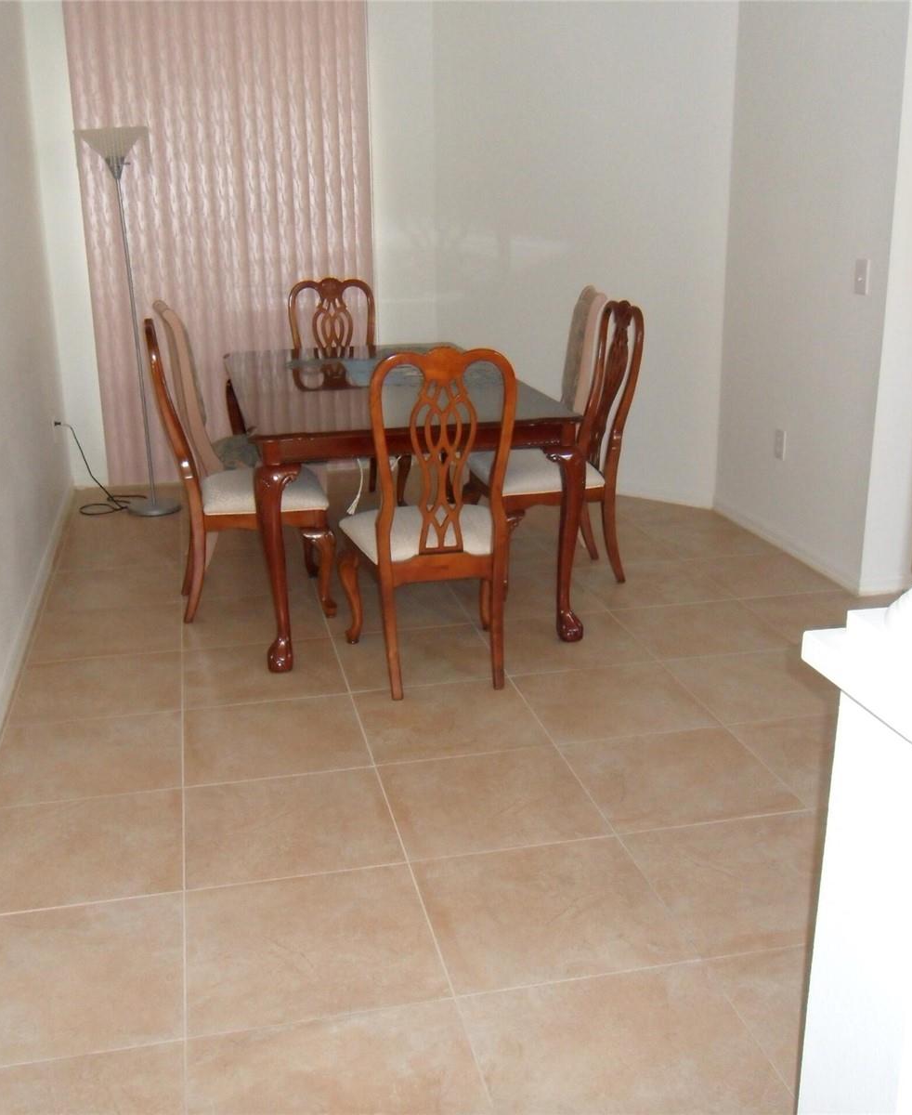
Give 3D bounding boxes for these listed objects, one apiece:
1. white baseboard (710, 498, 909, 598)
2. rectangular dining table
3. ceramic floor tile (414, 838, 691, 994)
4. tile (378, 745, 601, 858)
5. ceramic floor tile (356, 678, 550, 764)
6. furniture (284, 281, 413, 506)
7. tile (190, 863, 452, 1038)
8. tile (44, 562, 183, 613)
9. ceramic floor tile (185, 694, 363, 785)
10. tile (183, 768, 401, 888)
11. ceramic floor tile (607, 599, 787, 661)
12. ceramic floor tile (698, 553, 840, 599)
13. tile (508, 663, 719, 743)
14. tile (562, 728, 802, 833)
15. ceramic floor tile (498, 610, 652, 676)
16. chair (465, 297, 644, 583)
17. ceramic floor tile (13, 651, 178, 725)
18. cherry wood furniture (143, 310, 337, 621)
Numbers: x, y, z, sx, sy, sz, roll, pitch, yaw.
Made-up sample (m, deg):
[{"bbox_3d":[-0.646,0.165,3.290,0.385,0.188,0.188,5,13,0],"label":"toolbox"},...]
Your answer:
[{"bbox_3d":[1.527,-0.092,5.154,0.222,0.083,1.349,-4,18,-12],"label":"white baseboard"},{"bbox_3d":[-0.304,-0.315,4.611,1.076,0.771,1.882,-5,18,-12],"label":"rectangular dining table"},{"bbox_3d":[0.186,0.734,2.416,0.488,0.010,0.488,-4,17,-12],"label":"ceramic floor tile"},{"bbox_3d":[0.088,0.632,3.020,0.510,0.010,0.505,-4,18,-12],"label":"tile"},{"bbox_3d":[-0.021,0.489,3.483,0.510,0.010,0.505,-4,18,-12],"label":"ceramic floor tile"},{"bbox_3d":[-0.540,-0.776,5.618,0.527,1.044,0.644,-4,17,-12],"label":"furniture"},{"bbox_3d":[-0.307,0.813,2.449,0.510,0.010,0.505,-4,18,-12],"label":"tile"},{"bbox_3d":[-1.333,0.126,4.547,0.508,0.010,0.483,-5,18,-12],"label":"tile"},{"bbox_3d":[-0.525,0.527,3.376,0.510,0.010,0.505,-4,18,-12],"label":"ceramic floor tile"},{"bbox_3d":[-0.410,0.659,2.859,0.508,0.010,0.483,-5,18,-12],"label":"tile"},{"bbox_3d":[0.826,0.250,3.999,0.488,0.010,0.488,-4,17,-12],"label":"ceramic floor tile"},{"bbox_3d":[1.280,0.079,4.768,0.475,0.010,0.485,-4,18,-12],"label":"ceramic floor tile"},{"bbox_3d":[0.483,0.452,3.591,0.510,0.010,0.505,-4,18,-12],"label":"tile"},{"bbox_3d":[0.581,0.581,3.070,0.508,0.010,0.483,-5,18,-12],"label":"tile"},{"bbox_3d":[0.367,0.295,3.967,0.508,0.010,0.483,-5,18,-12],"label":"ceramic floor tile"},{"bbox_3d":[0.383,-0.442,4.498,0.599,1.062,0.508,-5,18,-14],"label":"chair"},{"bbox_3d":[-1.139,0.421,3.731,0.510,0.010,0.505,-4,18,-12],"label":"ceramic floor tile"},{"bbox_3d":[-0.777,-0.336,4.166,0.620,1.044,0.517,-4,17,-12],"label":"cherry wood furniture"}]

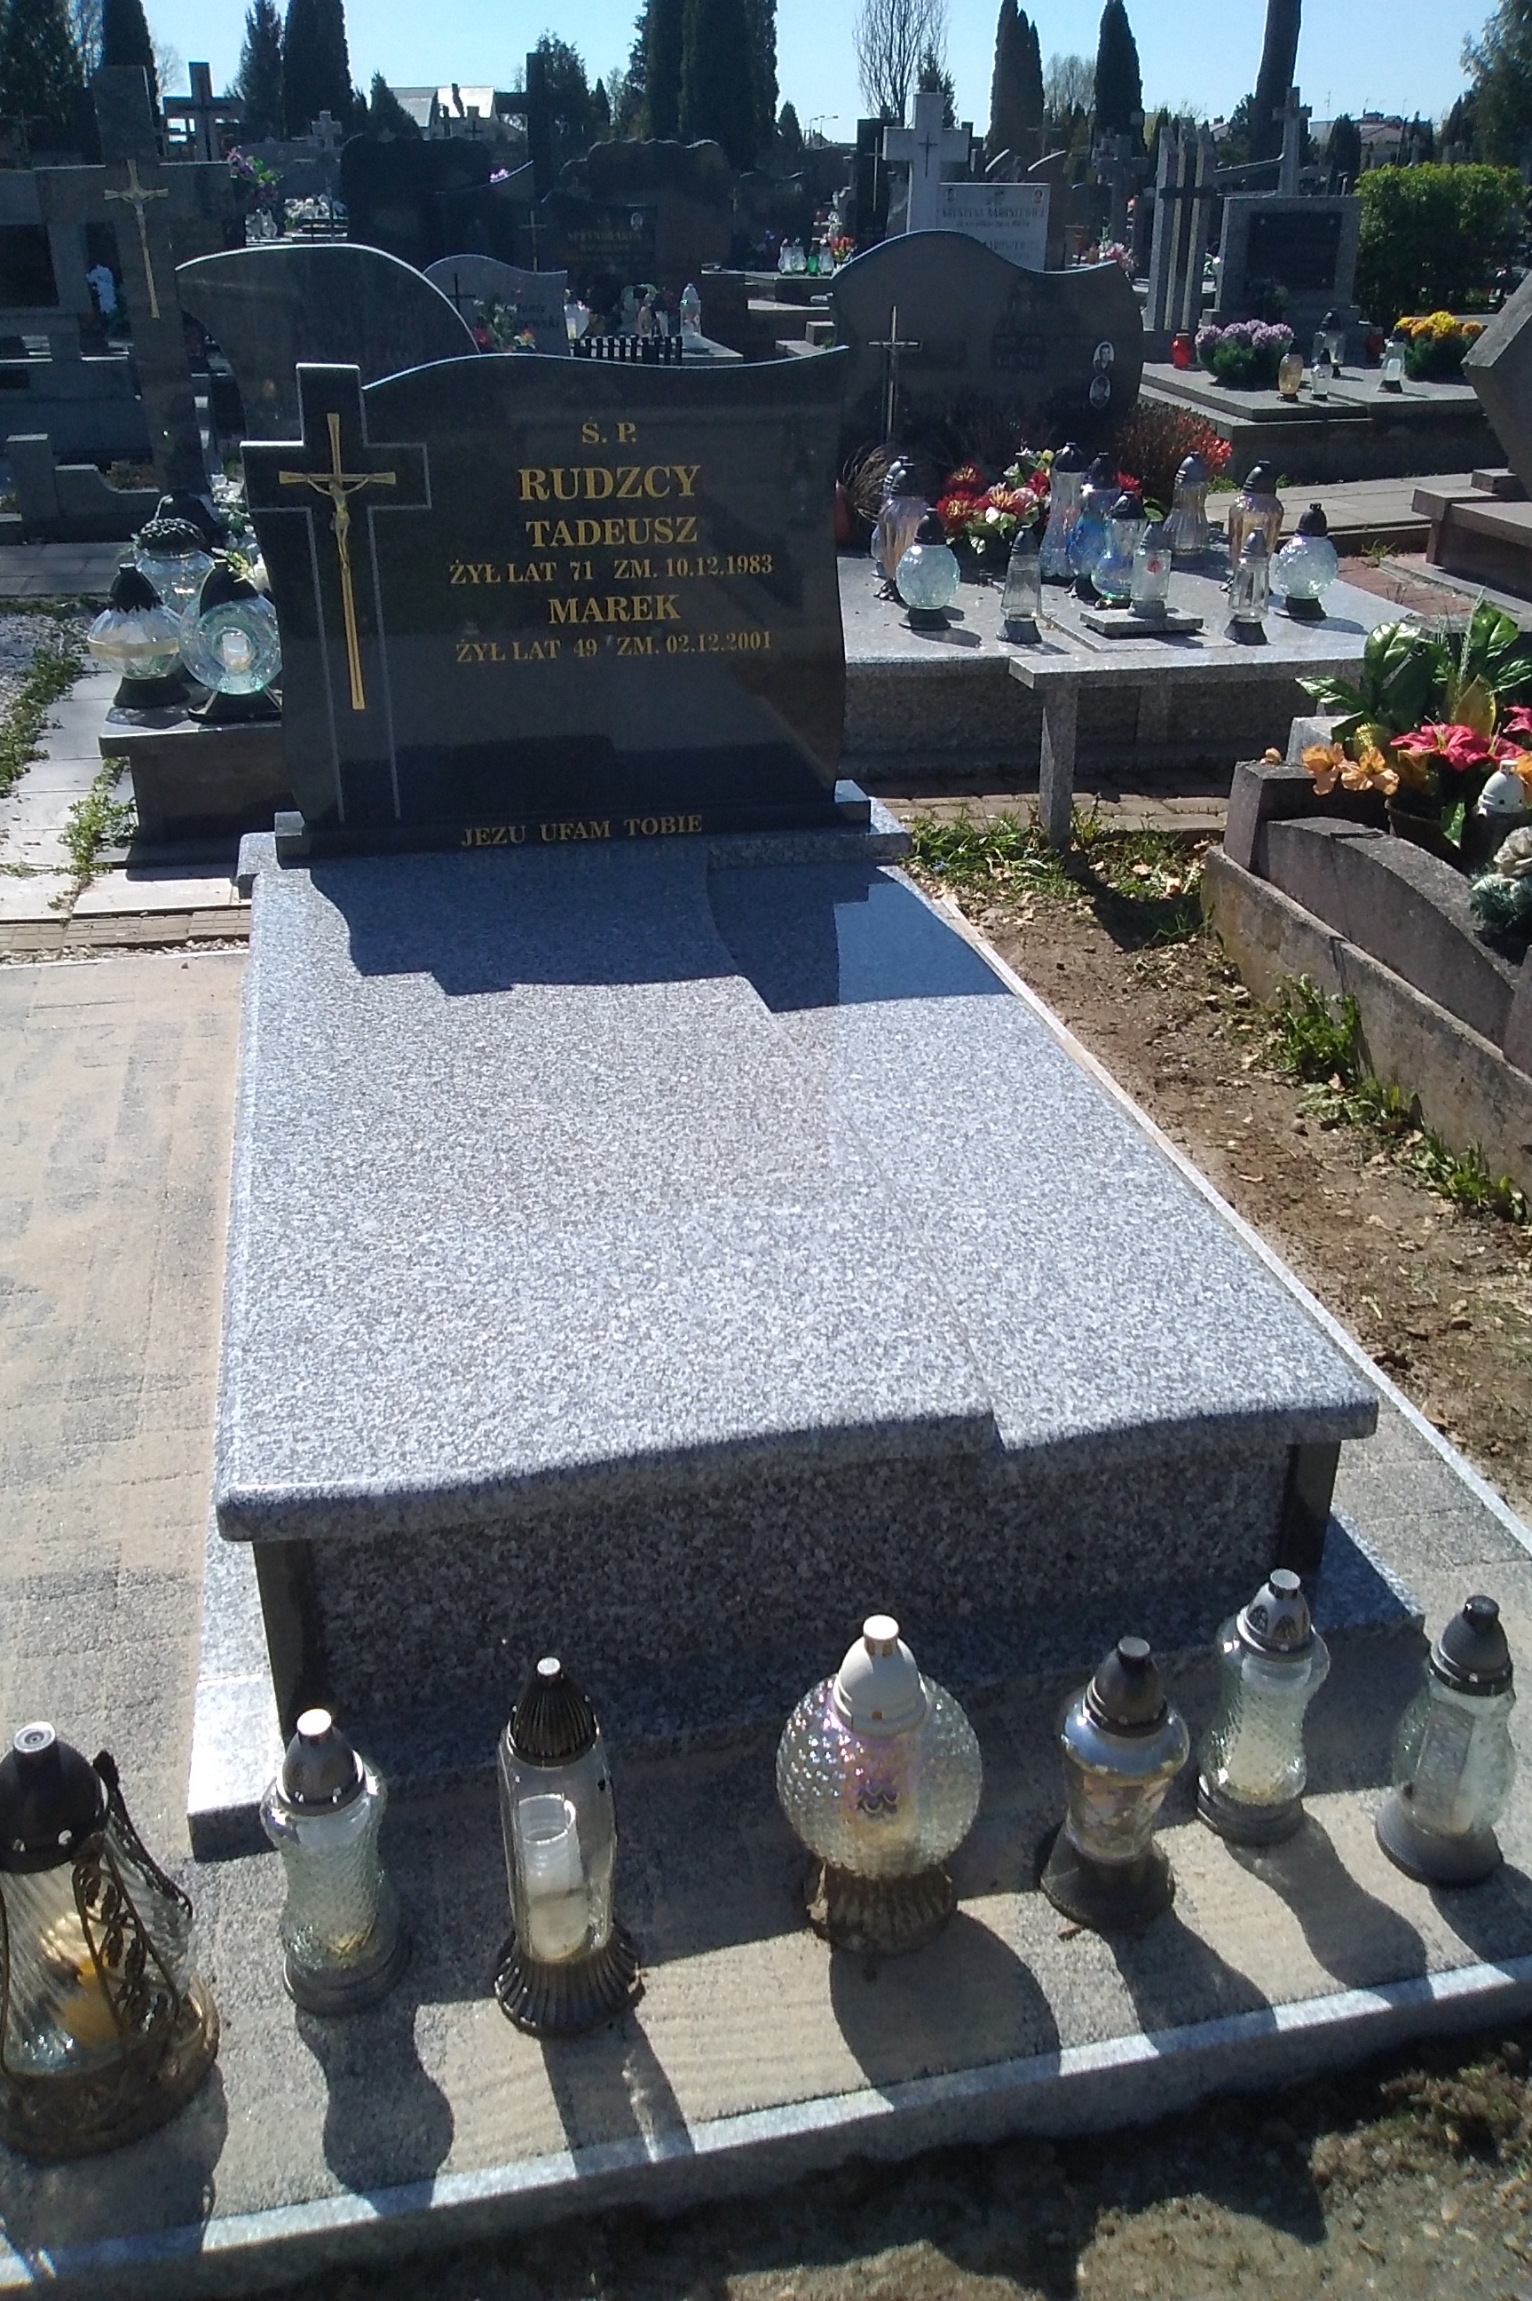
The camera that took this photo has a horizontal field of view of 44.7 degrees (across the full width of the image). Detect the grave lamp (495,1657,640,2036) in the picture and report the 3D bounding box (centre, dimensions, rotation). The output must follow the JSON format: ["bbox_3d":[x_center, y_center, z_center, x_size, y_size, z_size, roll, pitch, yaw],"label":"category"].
[{"bbox_3d":[-0.176,0.575,1.582,0.128,0.356,0.125,-5,27,-11],"label":"grave lamp"}]

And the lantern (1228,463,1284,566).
[{"bbox_3d":[1.399,-1.781,5.315,0.148,0.340,0.148,-6,28,-11],"label":"lantern"}]

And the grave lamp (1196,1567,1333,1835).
[{"bbox_3d":[0.499,0.545,1.845,0.112,0.295,0.112,-6,28,-11],"label":"grave lamp"}]

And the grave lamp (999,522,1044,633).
[{"bbox_3d":[0.720,-1.597,5.195,0.124,0.298,0.123,-5,27,-11],"label":"grave lamp"}]

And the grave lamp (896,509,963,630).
[{"bbox_3d":[0.493,-1.753,5.575,0.193,0.318,0.193,0,27,0],"label":"grave lamp"}]

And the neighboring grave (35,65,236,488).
[{"bbox_3d":[-1.840,-2.510,5.820,0.600,1.510,0.130,-6,28,-11],"label":"neighboring grave"}]

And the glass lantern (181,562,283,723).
[{"bbox_3d":[-1.222,-1.176,4.265,0.243,0.330,0.185,-5,27,-11],"label":"glass lantern"}]

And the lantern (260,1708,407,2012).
[{"bbox_3d":[-0.364,0.582,1.545,0.108,0.297,0.108,-6,28,-11],"label":"lantern"}]

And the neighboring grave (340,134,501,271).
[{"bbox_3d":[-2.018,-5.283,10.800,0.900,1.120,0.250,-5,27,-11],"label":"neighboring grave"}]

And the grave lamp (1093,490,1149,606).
[{"bbox_3d":[1.118,-1.897,5.852,0.178,0.322,0.178,-6,28,-11],"label":"grave lamp"}]

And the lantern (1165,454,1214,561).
[{"bbox_3d":[1.303,-1.994,5.759,0.136,0.300,0.136,-6,28,-11],"label":"lantern"}]

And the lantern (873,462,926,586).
[{"bbox_3d":[0.375,-1.767,5.278,0.148,0.350,0.148,0,28,0],"label":"lantern"}]

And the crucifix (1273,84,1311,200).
[{"bbox_3d":[3.154,-6.055,11.165,0.215,0.600,0.090,-4,28,-8],"label":"crucifix"}]

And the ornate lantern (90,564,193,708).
[{"bbox_3d":[-1.474,-1.217,4.387,0.222,0.319,0.217,-5,27,-11],"label":"ornate lantern"}]

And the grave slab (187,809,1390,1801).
[{"bbox_3d":[-0.143,0.010,2.720,1.175,0.338,1.915,-6,28,-11],"label":"grave slab"}]

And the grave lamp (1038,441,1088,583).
[{"bbox_3d":[0.952,-2.024,5.879,0.156,0.413,0.156,-5,27,-11],"label":"grave lamp"}]

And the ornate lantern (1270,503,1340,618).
[{"bbox_3d":[1.663,-1.805,5.681,0.205,0.312,0.205,-6,28,-11],"label":"ornate lantern"}]

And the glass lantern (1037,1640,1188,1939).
[{"bbox_3d":[0.324,0.562,1.697,0.126,0.281,0.126,0,26,0],"label":"glass lantern"}]

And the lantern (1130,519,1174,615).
[{"bbox_3d":[1.158,-1.755,5.586,0.113,0.250,0.113,-6,28,-11],"label":"lantern"}]

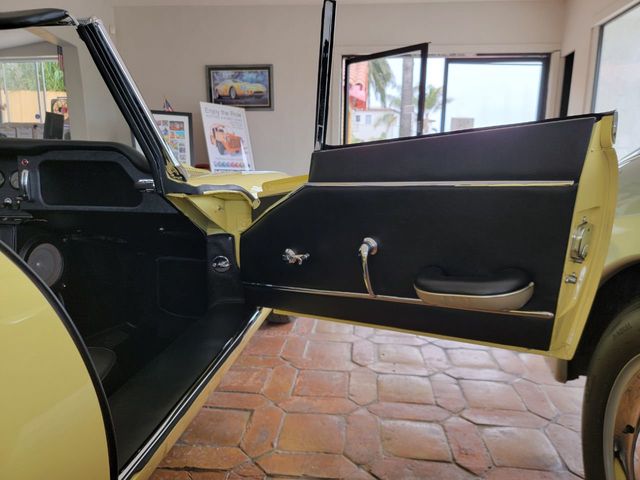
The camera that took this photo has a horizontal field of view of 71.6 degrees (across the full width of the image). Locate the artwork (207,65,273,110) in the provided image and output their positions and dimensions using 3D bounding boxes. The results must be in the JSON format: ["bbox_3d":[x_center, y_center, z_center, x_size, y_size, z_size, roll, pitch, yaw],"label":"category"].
[{"bbox_3d":[-0.884,-1.687,4.943,0.743,0.491,0.030,0,9,3],"label":"artwork"}]

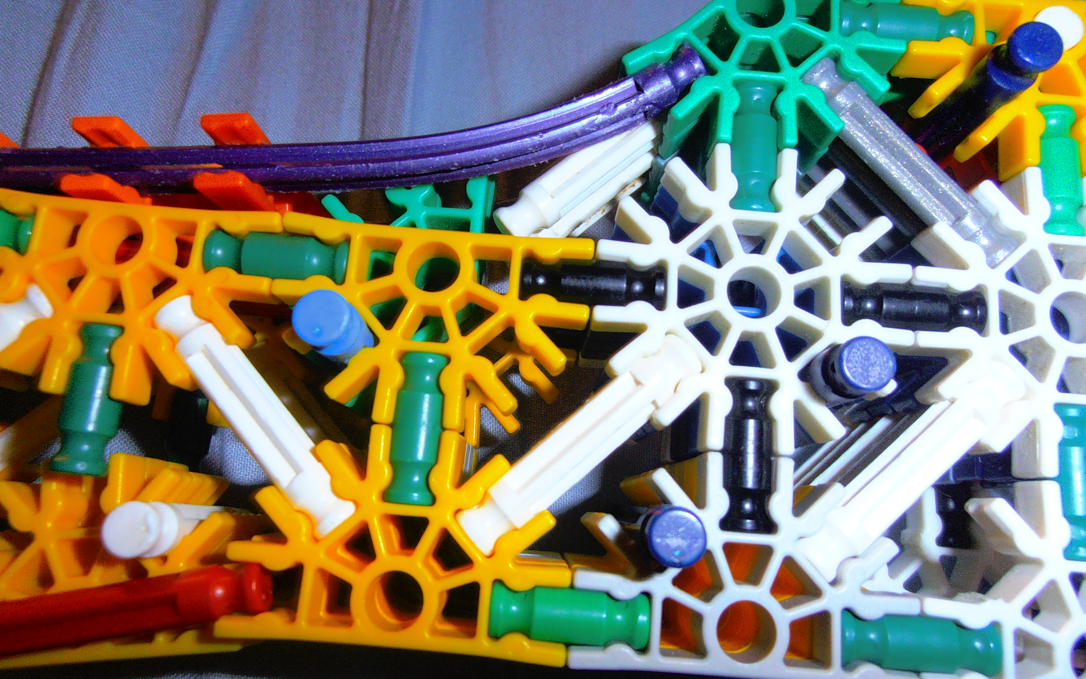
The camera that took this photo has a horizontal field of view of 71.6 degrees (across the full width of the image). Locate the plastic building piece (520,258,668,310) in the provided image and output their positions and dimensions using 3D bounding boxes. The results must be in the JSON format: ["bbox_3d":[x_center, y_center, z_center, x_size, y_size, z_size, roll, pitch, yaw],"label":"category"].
[{"bbox_3d":[0.006,-0.006,0.091,0.017,0.006,0.006,5,78,1],"label":"plastic building piece"}]

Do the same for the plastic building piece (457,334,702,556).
[{"bbox_3d":[0.004,0.012,0.087,0.032,0.006,0.006,-40,81,-8],"label":"plastic building piece"}]

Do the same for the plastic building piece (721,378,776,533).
[{"bbox_3d":[0.023,0.013,0.086,0.006,0.006,0.017,5,78,1],"label":"plastic building piece"}]

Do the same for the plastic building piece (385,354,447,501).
[{"bbox_3d":[-0.014,0.010,0.087,0.006,0.006,0.017,5,78,1],"label":"plastic building piece"}]

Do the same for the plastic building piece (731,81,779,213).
[{"bbox_3d":[0.026,-0.023,0.094,0.006,0.006,0.017,5,78,1],"label":"plastic building piece"}]

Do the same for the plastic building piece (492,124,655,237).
[{"bbox_3d":[0.008,-0.024,0.100,0.032,0.006,0.006,-40,81,-8],"label":"plastic building piece"}]

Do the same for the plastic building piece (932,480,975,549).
[{"bbox_3d":[0.060,0.021,0.110,0.006,0.006,0.017,5,78,1],"label":"plastic building piece"}]

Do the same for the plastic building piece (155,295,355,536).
[{"bbox_3d":[-0.033,0.009,0.087,0.006,0.006,0.033,-40,81,-8],"label":"plastic building piece"}]

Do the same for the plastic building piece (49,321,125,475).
[{"bbox_3d":[-0.052,0.007,0.087,0.006,0.006,0.017,5,78,1],"label":"plastic building piece"}]

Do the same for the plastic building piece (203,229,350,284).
[{"bbox_3d":[-0.031,-0.009,0.091,0.017,0.006,0.006,5,78,1],"label":"plastic building piece"}]

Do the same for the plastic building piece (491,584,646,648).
[{"bbox_3d":[0.003,0.030,0.083,0.017,0.006,0.006,5,78,1],"label":"plastic building piece"}]

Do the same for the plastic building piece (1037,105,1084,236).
[{"bbox_3d":[0.063,-0.020,0.094,0.006,0.006,0.017,5,78,1],"label":"plastic building piece"}]

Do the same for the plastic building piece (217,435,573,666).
[{"bbox_3d":[-0.015,0.022,0.084,0.037,0.006,0.023,5,78,1],"label":"plastic building piece"}]

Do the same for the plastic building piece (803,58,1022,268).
[{"bbox_3d":[0.045,-0.022,0.094,0.006,0.006,0.032,-40,81,-8],"label":"plastic building piece"}]

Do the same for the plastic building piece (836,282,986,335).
[{"bbox_3d":[0.043,-0.003,0.090,0.017,0.006,0.006,5,78,1],"label":"plastic building piece"}]

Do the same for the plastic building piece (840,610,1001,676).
[{"bbox_3d":[0.040,0.033,0.083,0.017,0.006,0.006,5,78,1],"label":"plastic building piece"}]

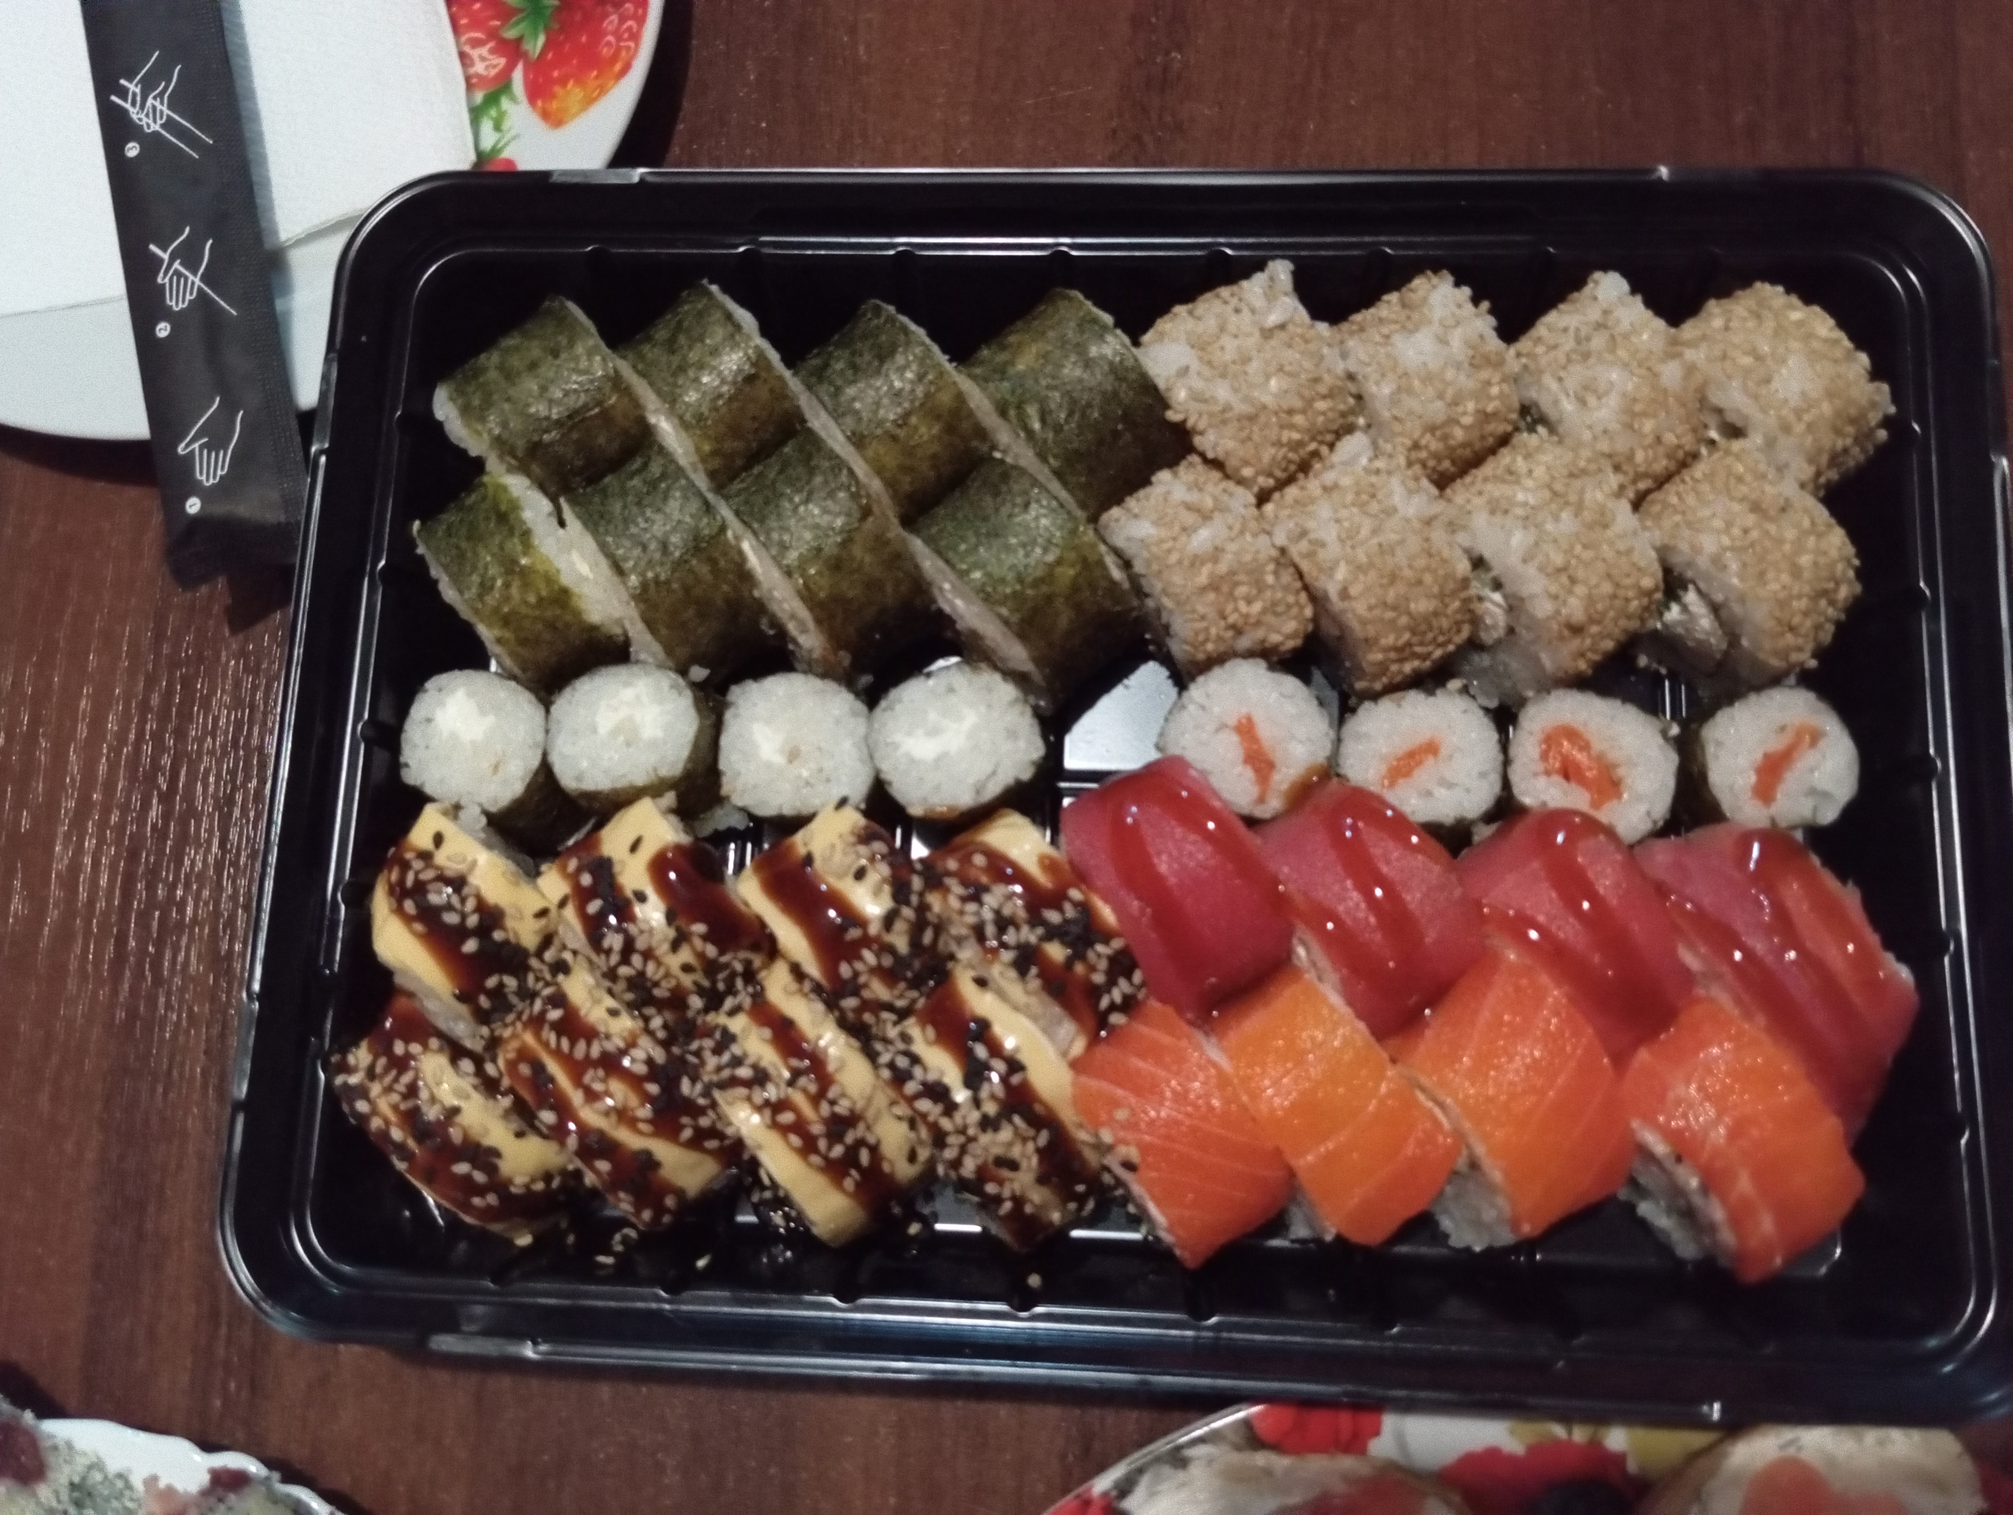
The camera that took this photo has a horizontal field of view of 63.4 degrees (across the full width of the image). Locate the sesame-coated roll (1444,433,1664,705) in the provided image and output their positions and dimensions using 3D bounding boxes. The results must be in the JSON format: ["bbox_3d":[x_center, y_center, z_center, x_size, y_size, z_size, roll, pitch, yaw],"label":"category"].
[{"bbox_3d":[0.102,-0.037,0.301,0.030,0.038,0.041,-28,79,-2],"label":"sesame-coated roll"}]

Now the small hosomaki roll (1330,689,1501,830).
[{"bbox_3d":[0.074,0.003,0.302,0.029,0.026,0.026,1,80,4],"label":"small hosomaki roll"}]

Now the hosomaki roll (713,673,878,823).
[{"bbox_3d":[-0.038,0.000,0.306,0.026,0.026,0.027,2,79,5],"label":"hosomaki roll"}]

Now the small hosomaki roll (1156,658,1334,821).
[{"bbox_3d":[0.043,-0.001,0.300,0.029,0.026,0.030,-1,79,4],"label":"small hosomaki roll"}]

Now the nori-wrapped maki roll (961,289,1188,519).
[{"bbox_3d":[0.015,-0.069,0.313,0.028,0.037,0.039,-40,80,-4],"label":"nori-wrapped maki roll"}]

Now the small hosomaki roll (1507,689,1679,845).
[{"bbox_3d":[0.113,0.004,0.326,0.030,0.027,0.030,-1,79,4],"label":"small hosomaki roll"}]

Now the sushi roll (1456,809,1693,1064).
[{"bbox_3d":[0.100,0.032,0.286,0.024,0.033,0.036,-36,79,-3],"label":"sushi roll"}]

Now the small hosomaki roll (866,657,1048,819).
[{"bbox_3d":[-0.009,-0.001,0.337,0.033,0.027,0.033,-1,79,4],"label":"small hosomaki roll"}]

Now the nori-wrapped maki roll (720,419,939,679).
[{"bbox_3d":[-0.037,-0.043,0.340,0.026,0.041,0.043,-34,78,-3],"label":"nori-wrapped maki roll"}]

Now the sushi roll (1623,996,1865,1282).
[{"bbox_3d":[0.124,0.066,0.278,0.025,0.033,0.036,-40,79,-4],"label":"sushi roll"}]

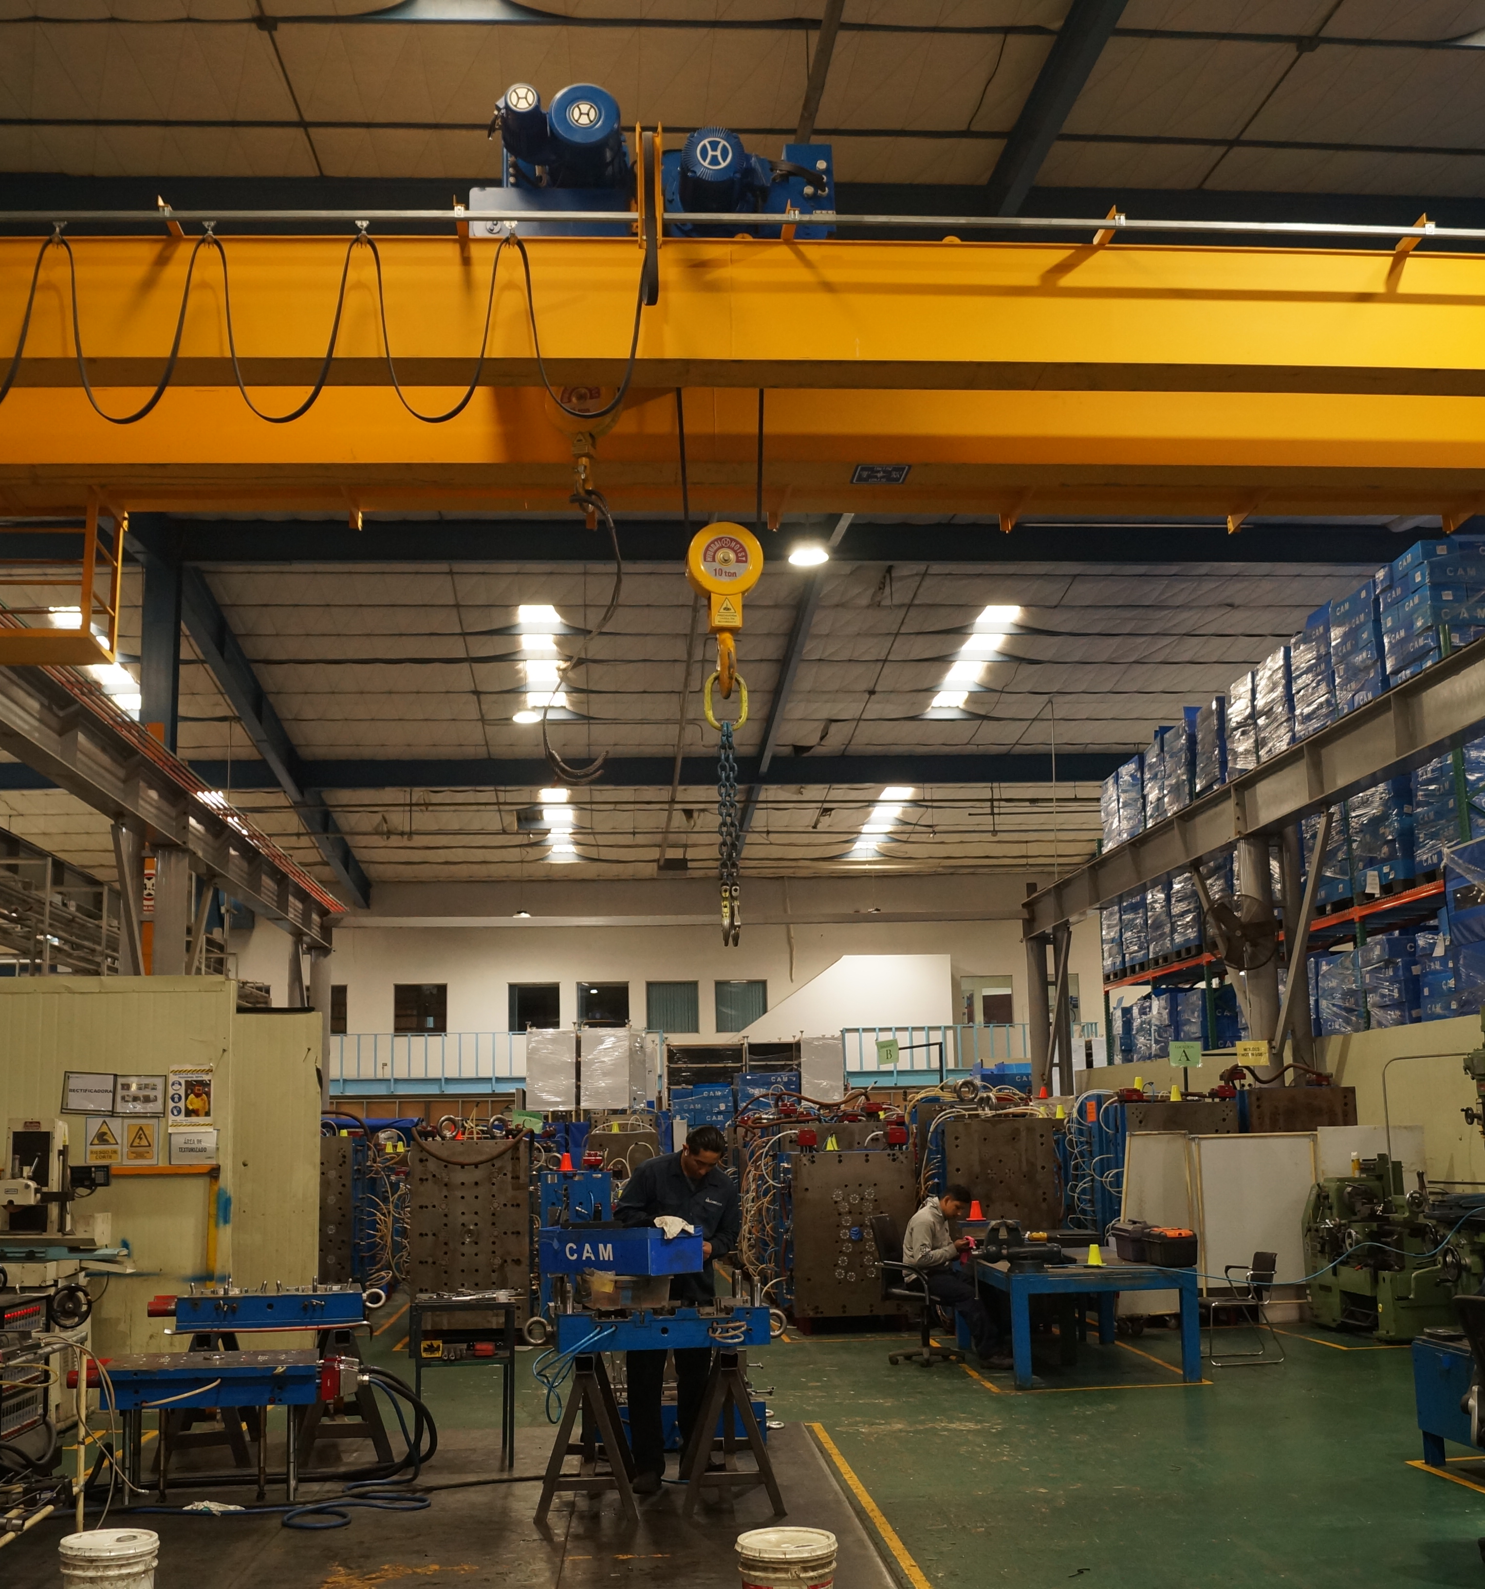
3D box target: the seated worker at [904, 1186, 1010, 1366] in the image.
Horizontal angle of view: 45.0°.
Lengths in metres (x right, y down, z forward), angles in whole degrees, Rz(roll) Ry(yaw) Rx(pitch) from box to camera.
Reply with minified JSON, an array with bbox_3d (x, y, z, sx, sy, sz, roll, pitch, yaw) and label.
[{"bbox_3d":[1.527,3.414,12.788,0.800,1.240,0.500,-5,-11,18],"label":"seated worker"}]

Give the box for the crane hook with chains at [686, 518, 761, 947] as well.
[{"bbox_3d":[-0.079,-0.354,9.729,0.400,2.360,0.220,-1,-11,-4],"label":"crane hook with chains"}]

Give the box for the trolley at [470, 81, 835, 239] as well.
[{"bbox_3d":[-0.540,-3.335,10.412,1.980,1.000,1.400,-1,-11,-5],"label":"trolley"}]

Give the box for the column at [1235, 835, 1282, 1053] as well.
[{"bbox_3d":[5.951,2.891,20.178,0.360,4.830,0.360,-1,-11,-5],"label":"column"}]

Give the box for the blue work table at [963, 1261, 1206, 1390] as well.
[{"bbox_3d":[2.259,3.633,12.567,1.210,0.690,2.250,-1,-11,-5],"label":"blue work table"}]

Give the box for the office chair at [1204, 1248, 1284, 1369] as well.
[{"bbox_3d":[3.499,3.598,12.640,0.580,0.800,0.540,-3,-10,7],"label":"office chair"}]

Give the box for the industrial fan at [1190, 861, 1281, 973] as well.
[{"bbox_3d":[5.588,1.515,20.186,0.880,0.920,0.450,-5,-11,20],"label":"industrial fan"}]

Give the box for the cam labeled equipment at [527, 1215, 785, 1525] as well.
[{"bbox_3d":[-0.398,2.592,8.252,1.130,1.240,0.950,-1,-11,-5],"label":"cam labeled equipment"}]

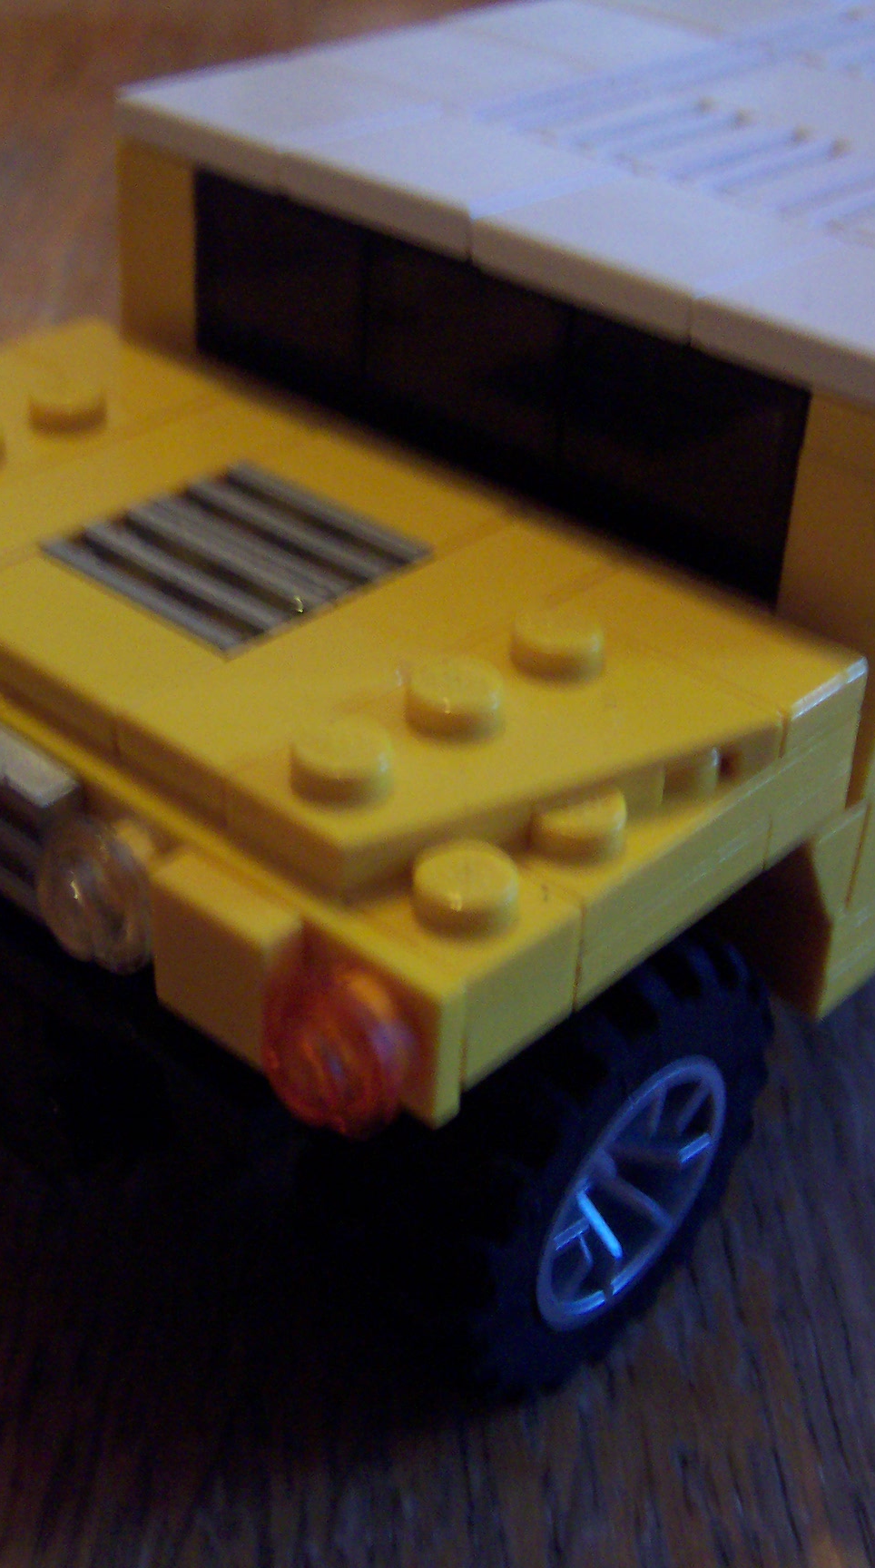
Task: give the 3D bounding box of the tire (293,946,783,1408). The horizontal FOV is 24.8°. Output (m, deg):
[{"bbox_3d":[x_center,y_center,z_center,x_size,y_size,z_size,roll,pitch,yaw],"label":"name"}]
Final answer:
[{"bbox_3d":[0.006,0.021,0.118,0.014,0.030,0.030,29,42,32],"label":"tire"}]

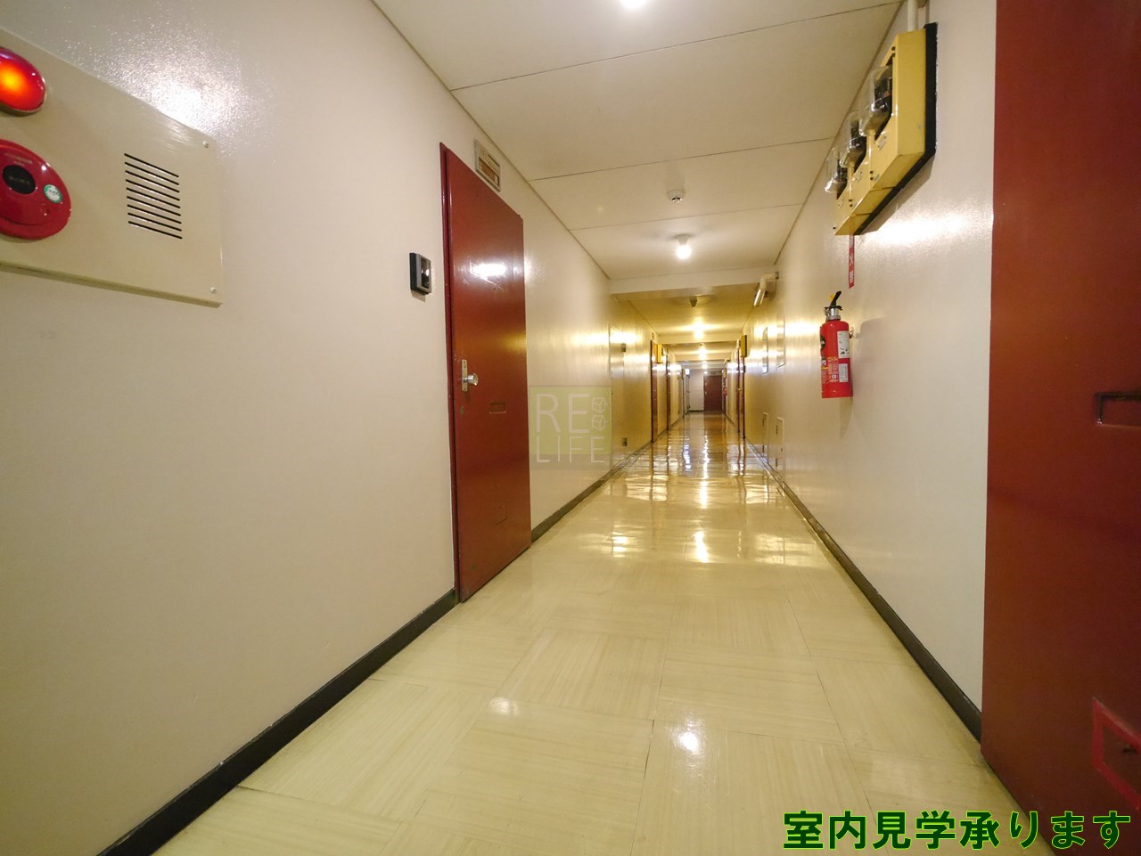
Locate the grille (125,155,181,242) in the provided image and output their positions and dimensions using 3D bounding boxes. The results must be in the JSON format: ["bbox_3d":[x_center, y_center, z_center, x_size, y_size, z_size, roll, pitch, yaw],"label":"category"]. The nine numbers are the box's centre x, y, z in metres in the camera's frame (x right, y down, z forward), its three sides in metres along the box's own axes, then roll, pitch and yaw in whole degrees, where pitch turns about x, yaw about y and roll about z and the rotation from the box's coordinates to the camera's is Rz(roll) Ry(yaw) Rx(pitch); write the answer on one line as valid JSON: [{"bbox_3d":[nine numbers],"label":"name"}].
[{"bbox_3d":[-0.764,-0.422,0.969,0.010,0.119,0.098,-1,3,15],"label":"grille"}]

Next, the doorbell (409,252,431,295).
[{"bbox_3d":[-0.543,-0.559,1.917,0.030,0.124,0.096,-1,3,15],"label":"doorbell"}]

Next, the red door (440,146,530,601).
[{"bbox_3d":[-0.390,-0.231,2.581,0.060,1.860,0.880,-1,3,15],"label":"red door"}]

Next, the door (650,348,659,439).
[{"bbox_3d":[1.559,-0.685,9.863,0.060,1.870,0.900,-1,3,15],"label":"door"}]

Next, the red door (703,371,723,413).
[{"bbox_3d":[7.114,-1.740,26.300,0.900,1.870,0.060,-1,3,15],"label":"red door"}]

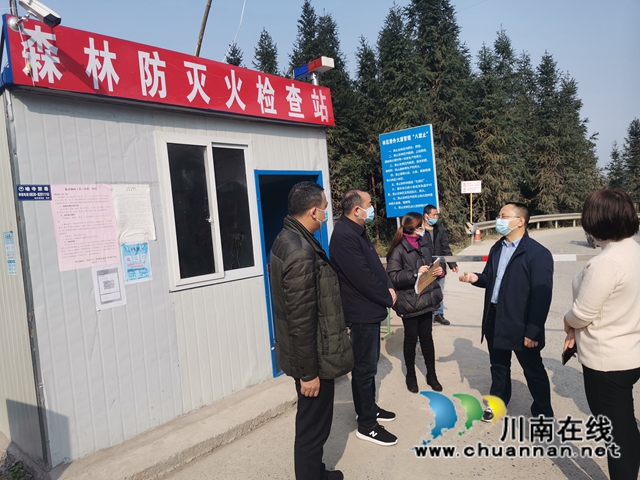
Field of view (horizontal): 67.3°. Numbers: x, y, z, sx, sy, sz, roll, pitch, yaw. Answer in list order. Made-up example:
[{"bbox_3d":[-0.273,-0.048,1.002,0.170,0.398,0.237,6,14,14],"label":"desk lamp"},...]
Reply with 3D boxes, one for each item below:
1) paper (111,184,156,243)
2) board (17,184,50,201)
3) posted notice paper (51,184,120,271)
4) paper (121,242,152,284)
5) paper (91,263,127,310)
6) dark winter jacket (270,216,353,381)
[{"bbox_3d":[-1.415,-0.205,3.686,0.008,0.435,0.296,-2,4,42],"label":"paper"},{"bbox_3d":[-1.881,-0.311,3.176,0.008,0.103,0.198,-2,4,42],"label":"board"},{"bbox_3d":[-1.654,-0.095,3.419,0.008,0.593,0.417,-2,4,42],"label":"posted notice paper"},{"bbox_3d":[-1.400,0.176,3.688,0.008,0.300,0.210,-2,4,42],"label":"paper"},{"bbox_3d":[-1.539,0.338,3.527,0.008,0.319,0.221,-2,4,42],"label":"paper"},{"bbox_3d":[-0.058,0.296,2.520,0.360,0.790,0.520,-5,3,-15],"label":"dark winter jacket"}]

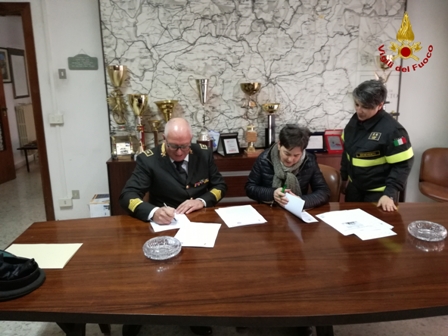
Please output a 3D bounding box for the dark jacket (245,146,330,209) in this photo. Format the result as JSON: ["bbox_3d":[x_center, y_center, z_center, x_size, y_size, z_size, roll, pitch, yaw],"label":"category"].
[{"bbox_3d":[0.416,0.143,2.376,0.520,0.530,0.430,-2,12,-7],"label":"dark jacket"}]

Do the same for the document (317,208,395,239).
[{"bbox_3d":[0.718,0.296,1.892,0.325,0.004,0.402,-4,13,-15],"label":"document"}]

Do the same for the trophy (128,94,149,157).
[{"bbox_3d":[-0.773,-0.380,3.236,0.180,0.590,0.180,-2,12,-6],"label":"trophy"}]

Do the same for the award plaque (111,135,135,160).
[{"bbox_3d":[-0.866,-0.173,2.990,0.185,0.205,0.080,-2,13,-7],"label":"award plaque"}]

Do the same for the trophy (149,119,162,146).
[{"bbox_3d":[-0.595,-0.266,3.064,0.115,0.294,0.115,-2,12,-7],"label":"trophy"}]

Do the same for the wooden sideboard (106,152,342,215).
[{"bbox_3d":[0.298,0.294,3.277,2.500,0.870,0.460,-2,11,-4],"label":"wooden sideboard"}]

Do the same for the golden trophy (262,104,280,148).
[{"bbox_3d":[0.426,-0.365,3.165,0.158,0.427,0.158,-2,12,-7],"label":"golden trophy"}]

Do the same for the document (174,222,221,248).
[{"bbox_3d":[-0.136,0.331,1.765,0.210,0.004,0.297,1,12,7],"label":"document"}]

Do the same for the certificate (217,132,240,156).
[{"bbox_3d":[0.045,-0.205,3.003,0.150,0.190,0.125,-5,13,-19],"label":"certificate"}]

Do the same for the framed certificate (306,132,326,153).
[{"bbox_3d":[0.877,-0.255,3.429,0.225,0.200,0.060,-2,5,-6],"label":"framed certificate"}]

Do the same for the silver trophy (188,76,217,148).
[{"bbox_3d":[-0.190,-0.496,3.349,0.265,0.740,0.150,-2,12,-6],"label":"silver trophy"}]

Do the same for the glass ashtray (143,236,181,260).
[{"bbox_3d":[-0.278,0.357,1.565,0.168,0.042,0.168,-2,12,-6],"label":"glass ashtray"}]

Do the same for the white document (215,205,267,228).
[{"bbox_3d":[0.093,0.273,2.024,0.232,0.004,0.312,-4,13,-15],"label":"white document"}]

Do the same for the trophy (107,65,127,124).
[{"bbox_3d":[-0.934,-0.615,3.168,0.180,0.600,0.180,-2,12,-6],"label":"trophy"}]

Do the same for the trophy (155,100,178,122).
[{"bbox_3d":[-0.492,-0.350,3.067,0.208,0.455,0.208,-2,12,-7],"label":"trophy"}]

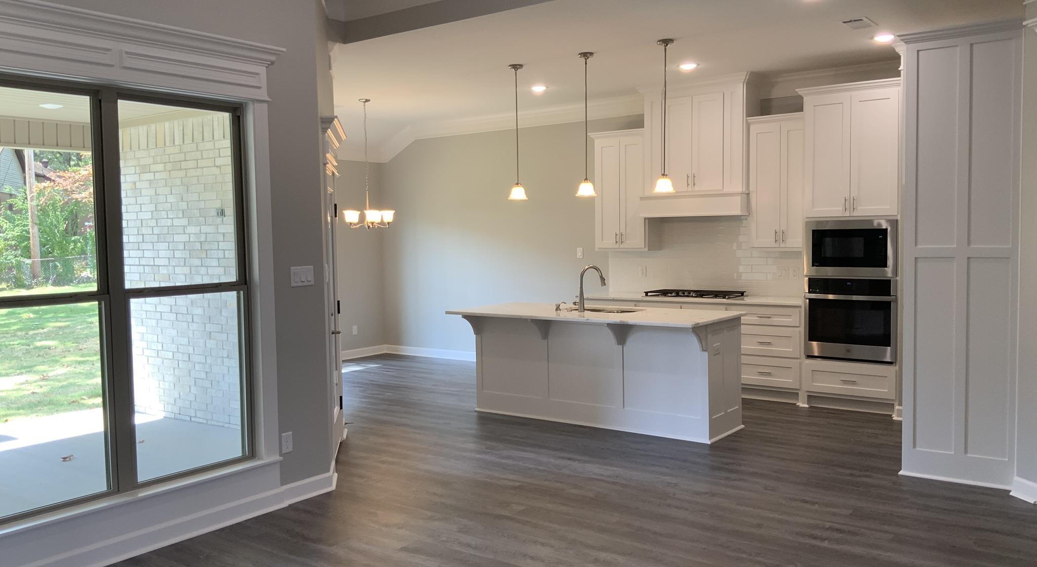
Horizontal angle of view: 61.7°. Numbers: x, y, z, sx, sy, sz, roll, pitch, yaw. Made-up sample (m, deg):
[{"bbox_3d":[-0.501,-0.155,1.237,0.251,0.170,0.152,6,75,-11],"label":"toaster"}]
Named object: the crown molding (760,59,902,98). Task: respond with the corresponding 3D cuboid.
[{"bbox_3d":[2.869,-1.869,7.974,1.360,0.203,0.110,2,4,36],"label":"crown molding"}]

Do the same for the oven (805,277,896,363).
[{"bbox_3d":[2.984,0.300,7.640,0.765,0.717,0.624,2,4,37],"label":"oven"}]

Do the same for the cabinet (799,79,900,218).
[{"bbox_3d":[2.959,-1.134,7.578,0.846,1.116,0.665,2,4,37],"label":"cabinet"}]

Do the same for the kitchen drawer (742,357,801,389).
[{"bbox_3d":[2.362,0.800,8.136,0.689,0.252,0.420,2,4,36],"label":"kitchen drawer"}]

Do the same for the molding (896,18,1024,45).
[{"bbox_3d":[2.639,-1.506,5.220,0.685,0.058,0.060,2,4,36],"label":"molding"}]

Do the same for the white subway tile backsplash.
[{"bbox_3d":[1.907,-0.272,8.848,2.275,0.792,0.030,2,4,36],"label":"white subway tile backsplash"}]

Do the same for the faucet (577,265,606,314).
[{"bbox_3d":[0.629,0.036,7.425,0.275,0.398,0.080,-3,4,-28],"label":"faucet"}]

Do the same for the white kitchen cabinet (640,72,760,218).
[{"bbox_3d":[1.798,-1.308,8.508,1.118,1.309,0.544,2,4,37],"label":"white kitchen cabinet"}]

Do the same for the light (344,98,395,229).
[{"bbox_3d":[-1.635,-1.272,9.338,0.554,1.367,0.554,-1,4,0],"label":"light"}]

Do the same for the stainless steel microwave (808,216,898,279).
[{"bbox_3d":[2.949,-0.308,7.564,0.762,0.482,0.473,2,4,37],"label":"stainless steel microwave"}]

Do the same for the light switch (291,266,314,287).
[{"bbox_3d":[-1.296,-0.043,5.213,0.014,0.118,0.170,2,4,37],"label":"light switch"}]

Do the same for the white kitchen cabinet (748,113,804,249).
[{"bbox_3d":[2.514,-0.932,8.158,0.590,1.253,0.345,2,4,36],"label":"white kitchen cabinet"}]

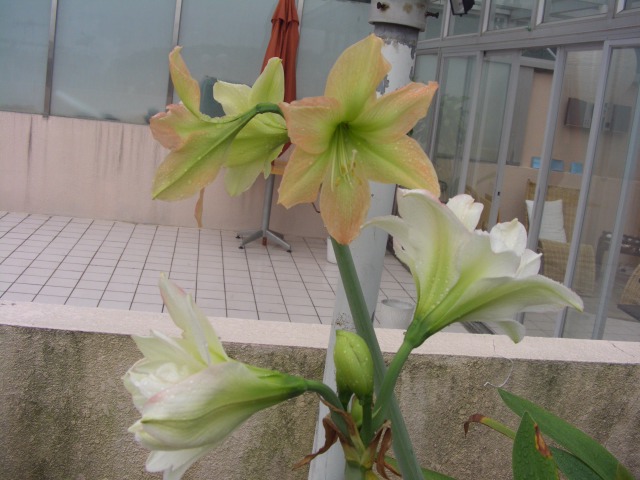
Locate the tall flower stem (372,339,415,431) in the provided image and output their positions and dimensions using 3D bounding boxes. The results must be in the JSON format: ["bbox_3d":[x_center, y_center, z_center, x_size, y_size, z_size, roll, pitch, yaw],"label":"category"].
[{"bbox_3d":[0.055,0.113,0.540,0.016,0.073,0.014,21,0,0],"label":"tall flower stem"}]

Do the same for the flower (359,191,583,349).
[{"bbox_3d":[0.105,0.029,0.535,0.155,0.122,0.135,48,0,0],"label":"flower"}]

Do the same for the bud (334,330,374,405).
[{"bbox_3d":[0.026,0.095,0.530,0.029,0.054,0.029,-7,6,1],"label":"bud"}]

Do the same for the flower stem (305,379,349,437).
[{"bbox_3d":[0.006,0.128,0.540,0.053,0.021,0.013,52,0,0],"label":"flower stem"}]

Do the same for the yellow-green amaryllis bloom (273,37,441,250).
[{"bbox_3d":[0.032,-0.082,0.575,0.145,0.172,0.090,6,13,-13],"label":"yellow-green amaryllis bloom"}]

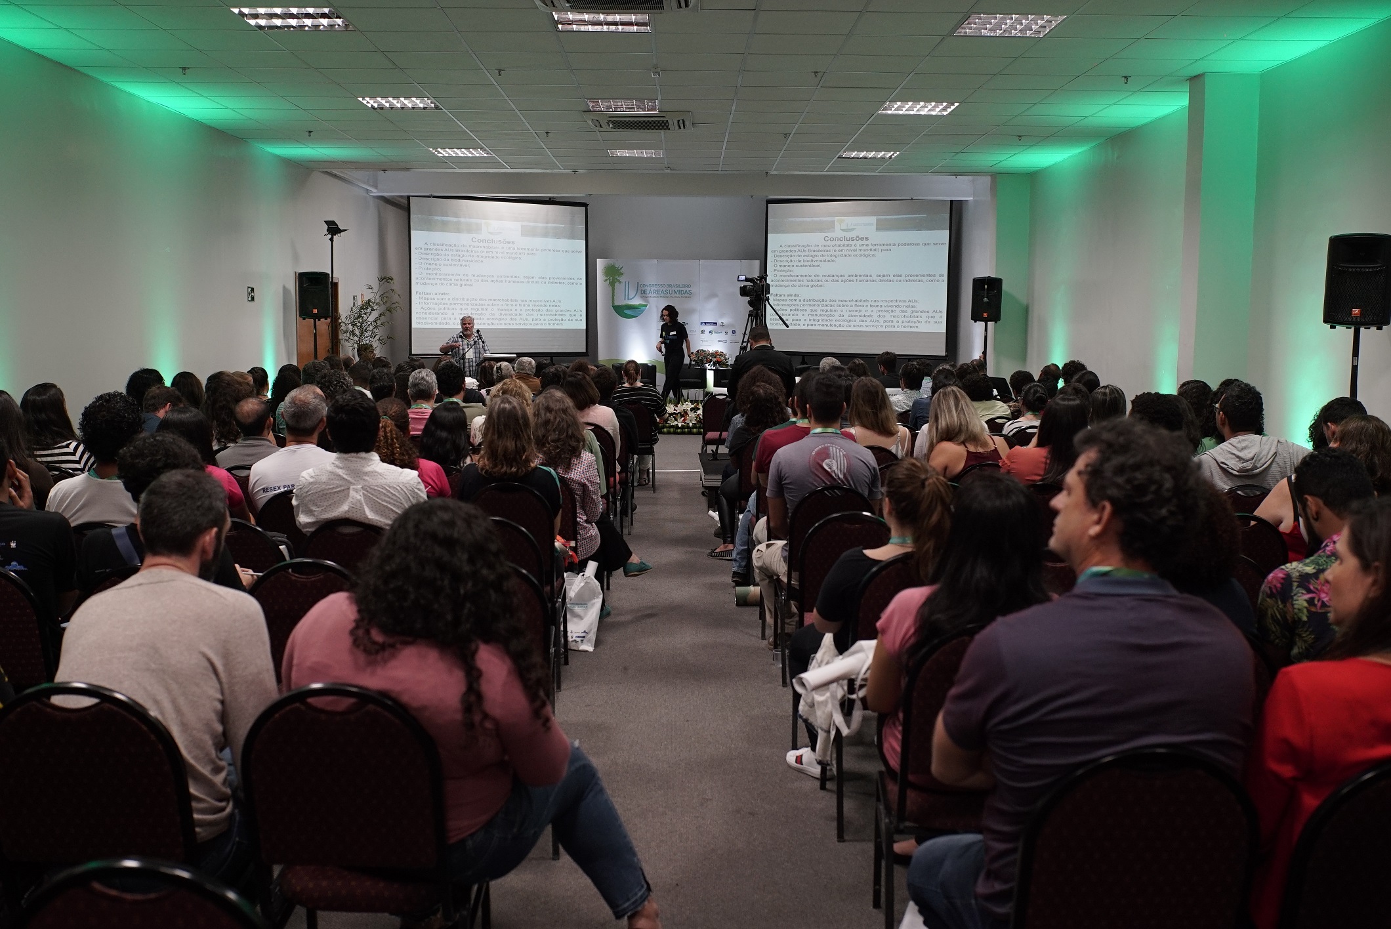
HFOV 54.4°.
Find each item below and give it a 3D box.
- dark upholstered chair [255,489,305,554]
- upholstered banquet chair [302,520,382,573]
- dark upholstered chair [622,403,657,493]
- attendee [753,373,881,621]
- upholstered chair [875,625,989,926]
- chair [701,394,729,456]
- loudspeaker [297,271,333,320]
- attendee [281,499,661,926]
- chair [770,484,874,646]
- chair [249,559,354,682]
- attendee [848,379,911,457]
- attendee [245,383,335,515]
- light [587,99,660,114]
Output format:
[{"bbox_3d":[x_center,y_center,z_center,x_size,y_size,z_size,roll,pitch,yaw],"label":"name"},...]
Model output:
[{"bbox_3d":[-1.724,0.551,6.224,0.450,0.940,0.560,0,6,0],"label":"dark upholstered chair"},{"bbox_3d":[-1.291,0.645,5.315,0.450,0.940,0.560,0,6,0],"label":"upholstered banquet chair"},{"bbox_3d":[-0.601,-0.197,13.074,0.450,0.905,0.540,0,6,0],"label":"dark upholstered chair"},{"bbox_3d":[0.536,0.257,6.284,0.560,1.380,0.850,0,6,-4],"label":"attendee"},{"bbox_3d":[0.682,0.801,3.466,0.450,0.905,0.540,0,6,0],"label":"upholstered chair"},{"bbox_3d":[0.286,-0.362,15.384,0.450,0.940,0.560,0,6,0],"label":"chair"},{"bbox_3d":[-4.125,-1.841,14.701,0.340,0.520,0.330,-1,6,-12],"label":"loudspeaker"},{"bbox_3d":[-0.490,0.670,3.182,0.760,1.210,0.900,1,6,9],"label":"attendee"},{"bbox_3d":[0.600,0.518,6.201,0.450,0.905,0.540,0,6,0],"label":"chair"},{"bbox_3d":[-1.205,0.733,4.454,0.450,0.940,0.560,0,6,0],"label":"chair"},{"bbox_3d":[1.047,0.104,8.263,0.450,1.290,0.800,0,6,-1],"label":"attendee"},{"bbox_3d":[-1.633,0.278,6.145,0.520,1.340,0.800,1,6,4],"label":"attendee"},{"bbox_3d":[-0.597,-3.041,11.413,0.620,0.070,0.620,0,6,-1],"label":"light"}]

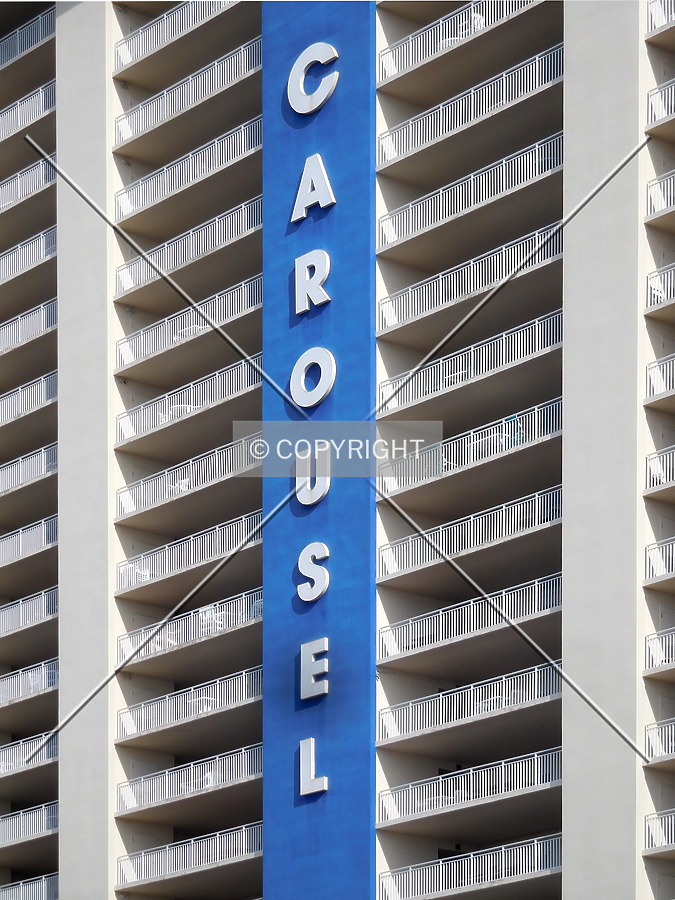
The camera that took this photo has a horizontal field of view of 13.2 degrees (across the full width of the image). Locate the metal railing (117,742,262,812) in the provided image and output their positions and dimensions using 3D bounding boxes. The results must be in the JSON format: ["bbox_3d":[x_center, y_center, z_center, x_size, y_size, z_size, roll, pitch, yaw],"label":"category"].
[{"bbox_3d":[-5.214,11.726,103.804,0.120,1.050,9.037,14,-23,-37],"label":"metal railing"}]

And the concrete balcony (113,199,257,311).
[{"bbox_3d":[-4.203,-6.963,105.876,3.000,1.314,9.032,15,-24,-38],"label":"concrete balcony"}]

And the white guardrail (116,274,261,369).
[{"bbox_3d":[-5.273,-4.607,104.786,0.100,1.070,8.915,15,-24,-38],"label":"white guardrail"}]

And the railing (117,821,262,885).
[{"bbox_3d":[-5.214,14.417,103.804,0.120,1.050,9.037,14,-23,-37],"label":"railing"}]

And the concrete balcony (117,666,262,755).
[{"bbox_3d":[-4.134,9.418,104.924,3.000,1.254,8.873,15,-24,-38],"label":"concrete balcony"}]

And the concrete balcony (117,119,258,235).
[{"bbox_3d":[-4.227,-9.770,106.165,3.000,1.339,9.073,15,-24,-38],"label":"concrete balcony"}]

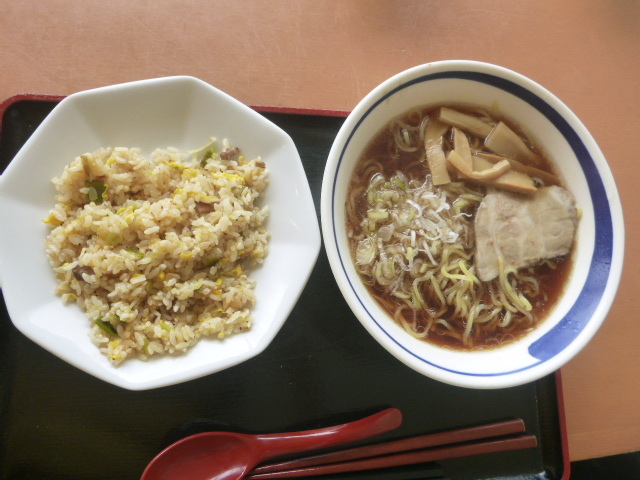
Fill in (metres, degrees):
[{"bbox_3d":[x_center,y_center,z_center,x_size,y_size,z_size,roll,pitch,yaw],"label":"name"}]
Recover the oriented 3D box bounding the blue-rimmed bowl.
[{"bbox_3d":[0.093,-0.009,0.325,0.206,0.081,0.206,2,81,-12],"label":"blue-rimmed bowl"}]

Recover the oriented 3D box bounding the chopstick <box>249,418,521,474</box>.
[{"bbox_3d":[0.049,0.149,0.329,0.219,0.008,0.008,-4,82,-13],"label":"chopstick"}]

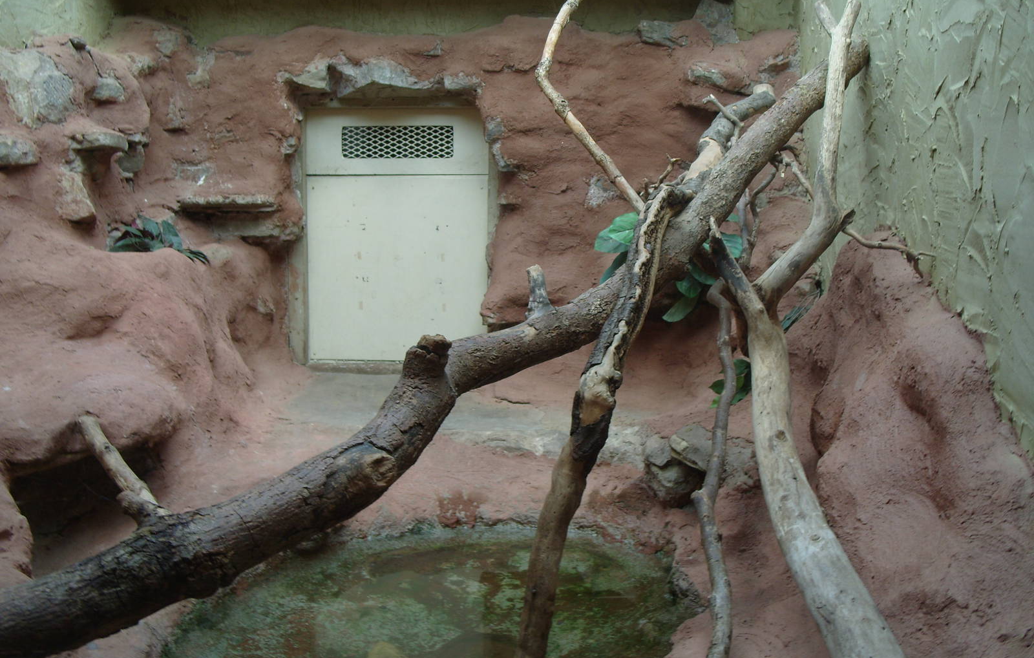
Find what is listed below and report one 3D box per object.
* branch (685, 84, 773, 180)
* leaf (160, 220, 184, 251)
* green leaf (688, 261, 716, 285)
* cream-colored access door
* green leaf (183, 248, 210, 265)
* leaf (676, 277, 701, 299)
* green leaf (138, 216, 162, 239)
[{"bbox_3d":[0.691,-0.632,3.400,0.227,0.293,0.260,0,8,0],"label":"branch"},{"bbox_3d":[-1.271,-0.345,3.850,0.065,0.113,0.060,0,8,0],"label":"leaf"},{"bbox_3d":[0.595,-0.180,3.350,0.078,0.073,0.060,0,8,0],"label":"green leaf"},{"bbox_3d":[-0.489,-0.381,4.300,0.741,1.031,0.050,1,8,4],"label":"cream-colored access door"},{"bbox_3d":[-1.179,-0.267,3.850,0.078,0.055,0.070,0,8,0],"label":"green leaf"},{"bbox_3d":[0.550,-0.130,3.350,0.071,0.064,0.060,0,8,0],"label":"leaf"},{"bbox_3d":[-1.350,-0.373,3.850,0.065,0.081,0.050,0,8,0],"label":"green leaf"}]

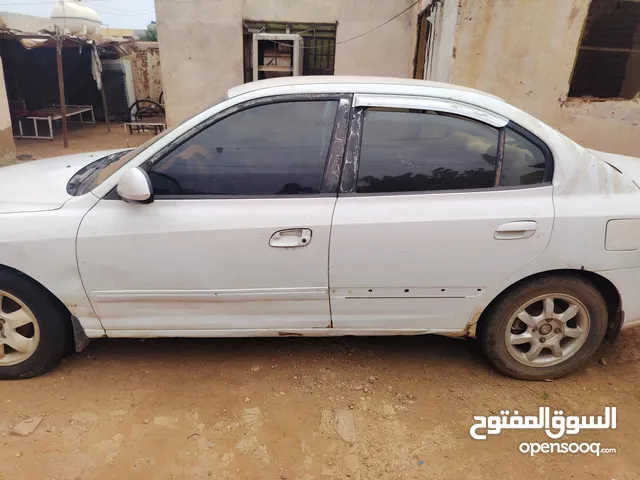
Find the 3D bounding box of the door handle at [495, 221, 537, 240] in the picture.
[{"bbox_3d":[0.865,-0.042,1.954,0.190,0.082,0.050,1,16,-2],"label":"door handle"}]

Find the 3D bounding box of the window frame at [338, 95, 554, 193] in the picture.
[{"bbox_3d":[0.551,-0.403,1.956,0.940,0.455,0.105,1,-4,-2],"label":"window frame"}]

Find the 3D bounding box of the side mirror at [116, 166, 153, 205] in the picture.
[{"bbox_3d":[-0.722,-0.210,1.749,0.138,0.132,0.175,1,20,-2],"label":"side mirror"}]

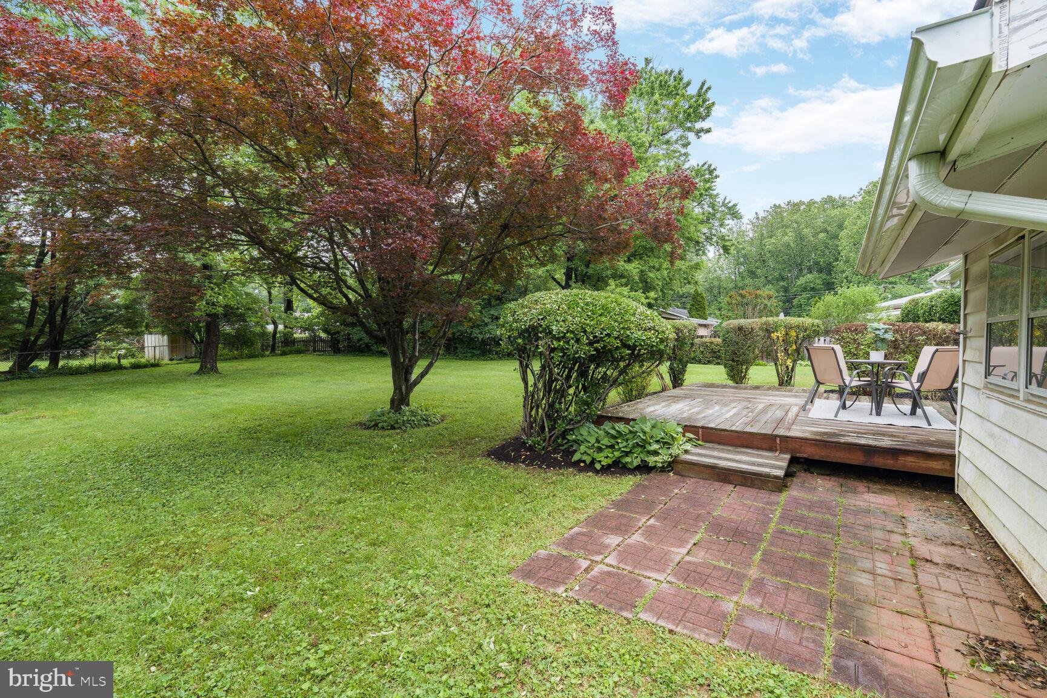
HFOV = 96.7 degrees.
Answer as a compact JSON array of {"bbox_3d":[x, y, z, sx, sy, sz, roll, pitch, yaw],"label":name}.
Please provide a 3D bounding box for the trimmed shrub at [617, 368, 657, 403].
[{"bbox_3d":[2.094,0.804,8.600,0.700,0.870,0.700,1,2,36],"label":"trimmed shrub"}]

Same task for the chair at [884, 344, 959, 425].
[{"bbox_3d":[5.116,0.459,5.965,0.580,0.930,0.700,0,1,-5],"label":"chair"}]

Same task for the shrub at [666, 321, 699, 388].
[{"bbox_3d":[3.798,0.232,11.400,0.900,1.860,0.900,1,1,34],"label":"shrub"}]

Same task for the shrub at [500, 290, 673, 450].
[{"bbox_3d":[0.888,0.198,6.600,2.250,2.050,2.200,1,1,0],"label":"shrub"}]

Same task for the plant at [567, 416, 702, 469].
[{"bbox_3d":[1.242,1.073,5.544,1.400,0.460,0.950,1,2,36],"label":"plant"}]

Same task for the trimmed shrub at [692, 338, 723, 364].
[{"bbox_3d":[11.051,0.134,28.000,2.800,1.560,1.100,1,1,34],"label":"trimmed shrub"}]

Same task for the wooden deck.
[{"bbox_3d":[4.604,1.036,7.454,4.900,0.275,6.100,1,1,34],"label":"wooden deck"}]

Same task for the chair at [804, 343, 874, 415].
[{"bbox_3d":[4.453,0.446,6.534,0.700,0.930,0.580,0,1,-8],"label":"chair"}]

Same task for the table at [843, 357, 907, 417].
[{"bbox_3d":[5.133,0.550,6.758,0.760,0.735,0.760,1,1,34],"label":"table"}]

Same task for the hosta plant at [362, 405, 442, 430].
[{"bbox_3d":[-1.945,1.025,7.450,1.280,0.260,1.200,1,1,0],"label":"hosta plant"}]

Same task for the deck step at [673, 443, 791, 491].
[{"bbox_3d":[2.287,1.245,5.023,1.030,0.150,0.950,1,2,36],"label":"deck step"}]

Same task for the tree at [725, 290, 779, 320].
[{"bbox_3d":[12.241,-1.165,25.000,2.700,3.980,2.700,1,2,36],"label":"tree"}]

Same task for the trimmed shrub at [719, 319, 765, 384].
[{"bbox_3d":[5.622,0.209,12.000,1.050,1.880,1.050,1,2,36],"label":"trimmed shrub"}]

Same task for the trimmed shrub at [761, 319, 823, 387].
[{"bbox_3d":[6.156,0.241,10.697,1.220,1.900,1.050,1,1,34],"label":"trimmed shrub"}]

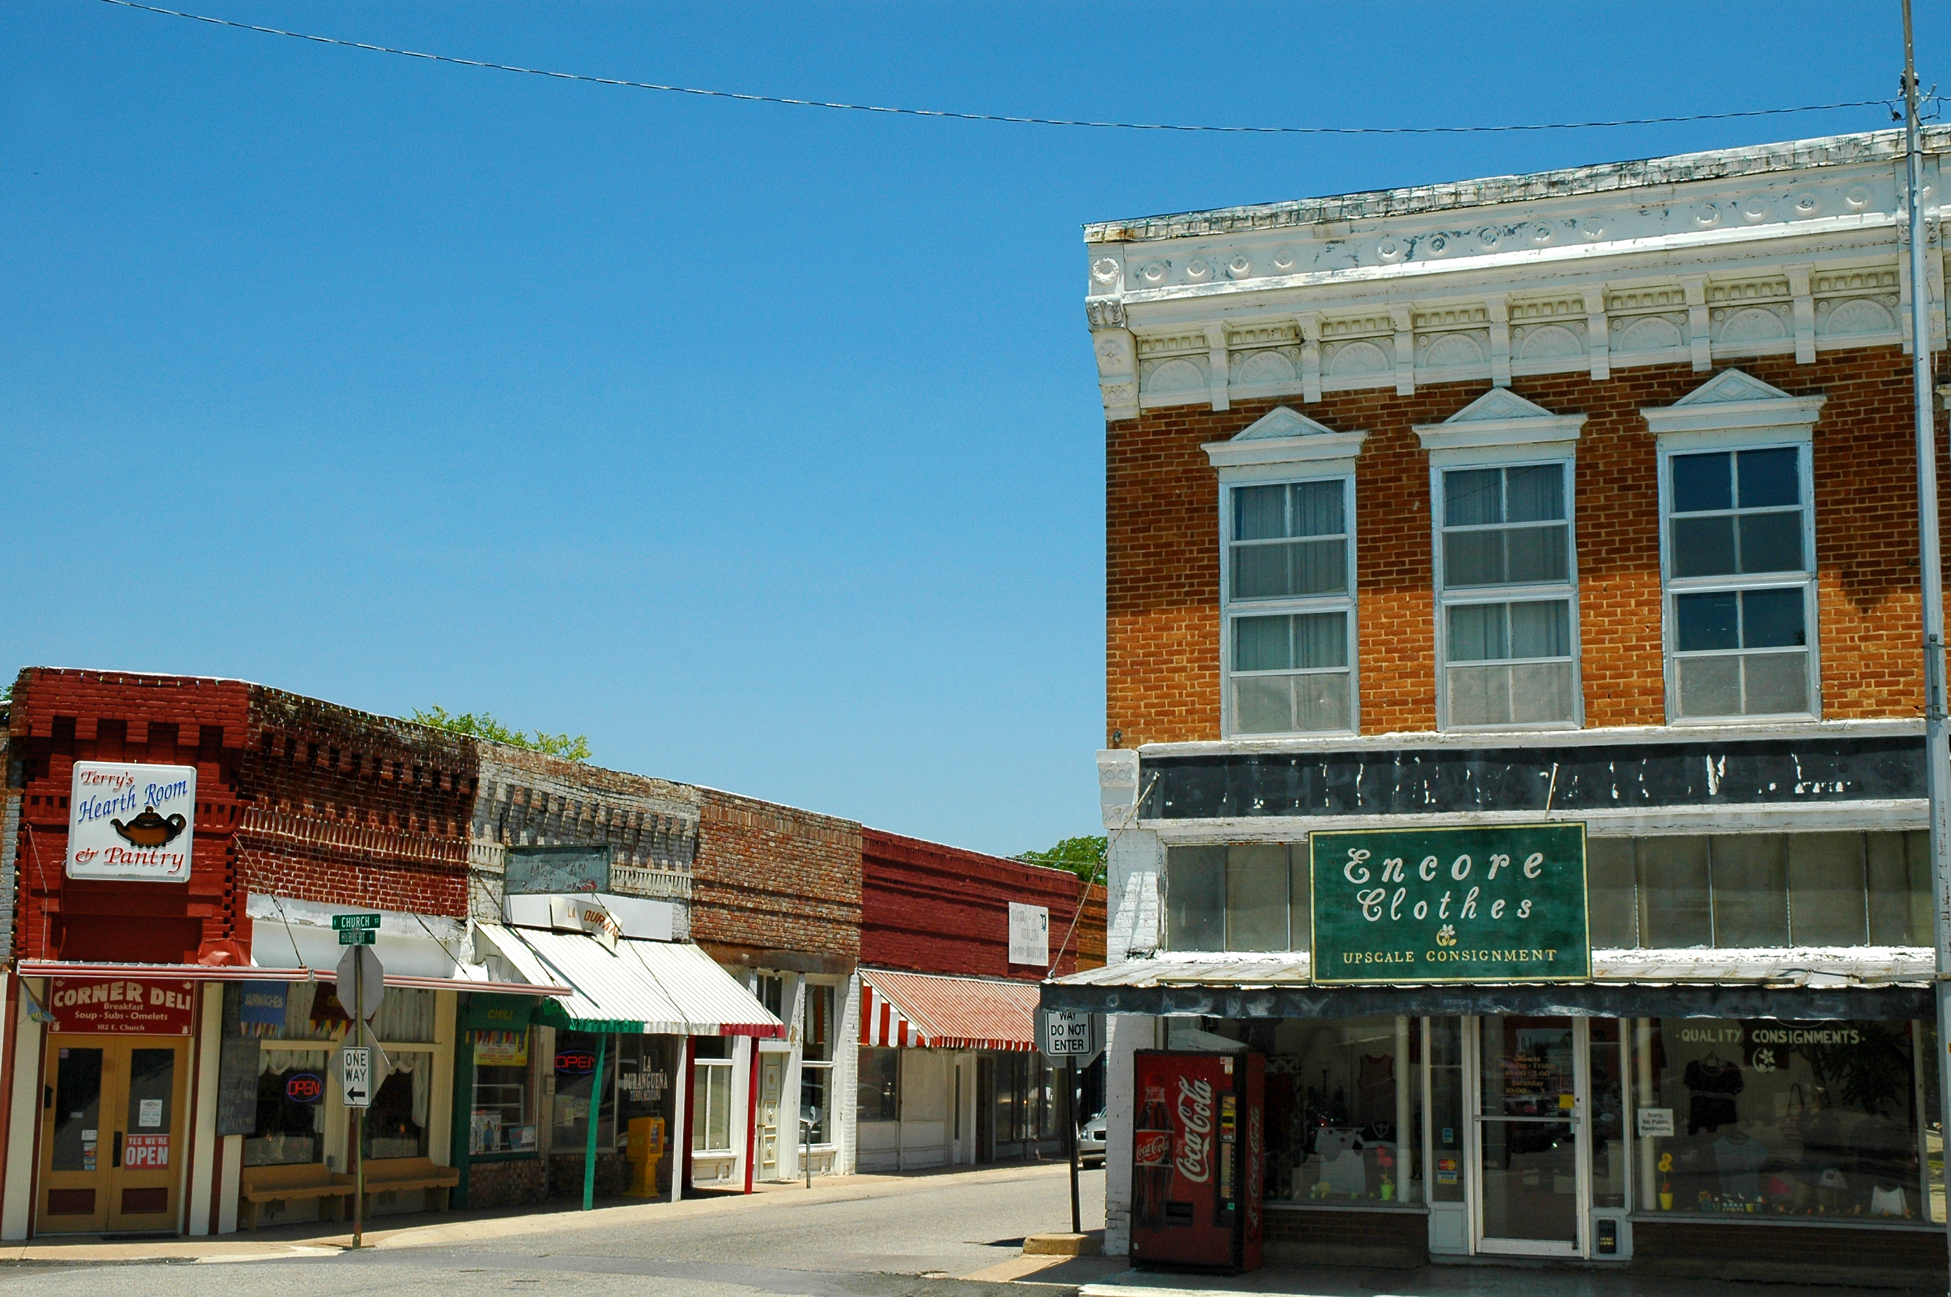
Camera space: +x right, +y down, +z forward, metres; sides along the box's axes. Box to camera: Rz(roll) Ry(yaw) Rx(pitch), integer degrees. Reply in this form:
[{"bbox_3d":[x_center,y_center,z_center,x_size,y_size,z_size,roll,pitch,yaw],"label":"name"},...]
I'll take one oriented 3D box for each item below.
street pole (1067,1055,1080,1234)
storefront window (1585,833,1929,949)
[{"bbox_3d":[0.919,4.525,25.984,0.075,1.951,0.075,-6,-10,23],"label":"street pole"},{"bbox_3d":[6.383,1.999,22.682,2.747,0.930,0.100,-3,-9,23],"label":"storefront window"}]

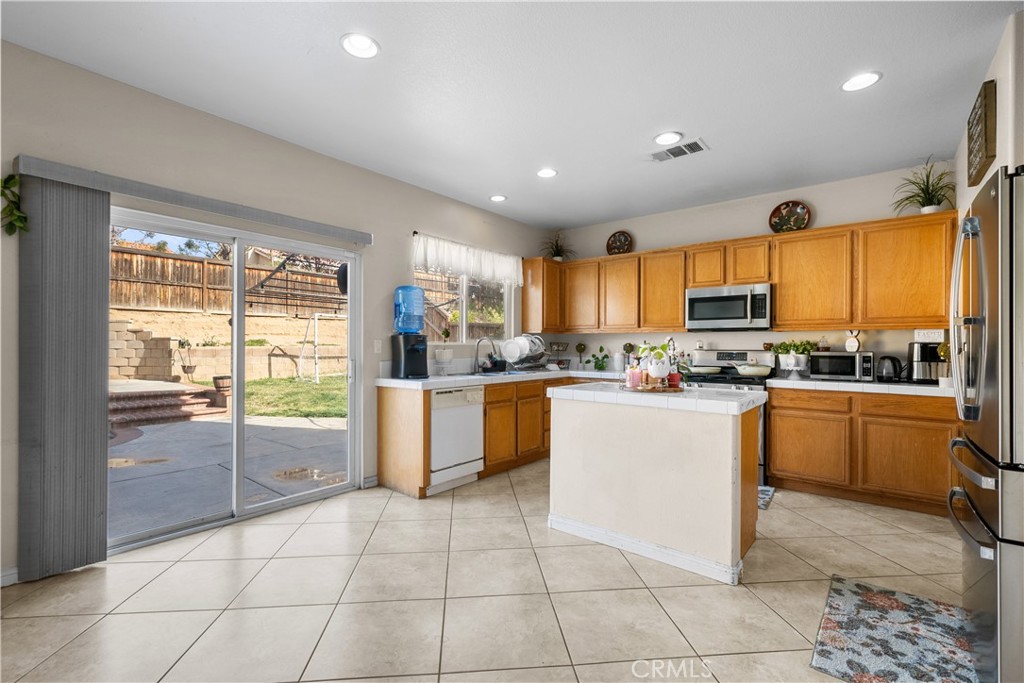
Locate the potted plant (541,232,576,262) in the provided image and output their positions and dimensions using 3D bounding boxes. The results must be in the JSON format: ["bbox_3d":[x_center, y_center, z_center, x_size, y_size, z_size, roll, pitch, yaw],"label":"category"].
[{"bbox_3d":[0.622,-1.202,5.534,0.460,0.420,0.450,0,0,0],"label":"potted plant"}]

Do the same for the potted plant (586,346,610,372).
[{"bbox_3d":[1.078,0.210,5.215,0.260,0.290,0.210,0,-1,38],"label":"potted plant"}]

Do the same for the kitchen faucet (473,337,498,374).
[{"bbox_3d":[-0.279,0.144,4.413,0.260,0.370,0.070,0,0,39],"label":"kitchen faucet"}]

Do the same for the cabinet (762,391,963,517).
[{"bbox_3d":[2.912,0.843,3.600,1.240,0.880,0.610,0,-1,38],"label":"cabinet"}]

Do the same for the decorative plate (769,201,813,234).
[{"bbox_3d":[2.673,-1.173,4.106,0.340,0.345,0.050,0,-9,38],"label":"decorative plate"}]

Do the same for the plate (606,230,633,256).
[{"bbox_3d":[1.300,-1.165,5.209,0.340,0.340,0.040,0,-10,39],"label":"plate"}]

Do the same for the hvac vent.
[{"bbox_3d":[1.294,-1.466,3.305,0.390,0.025,0.220,0,0,39],"label":"hvac vent"}]

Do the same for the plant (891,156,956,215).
[{"bbox_3d":[3.310,-1.213,3.445,0.385,0.450,0.360,0,-1,38],"label":"plant"}]

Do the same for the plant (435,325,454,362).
[{"bbox_3d":[-0.652,0.030,4.160,0.170,0.350,0.170,0,0,0],"label":"plant"}]

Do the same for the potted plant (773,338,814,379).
[{"bbox_3d":[2.533,0.165,3.833,0.310,0.355,0.210,0,0,39],"label":"potted plant"}]

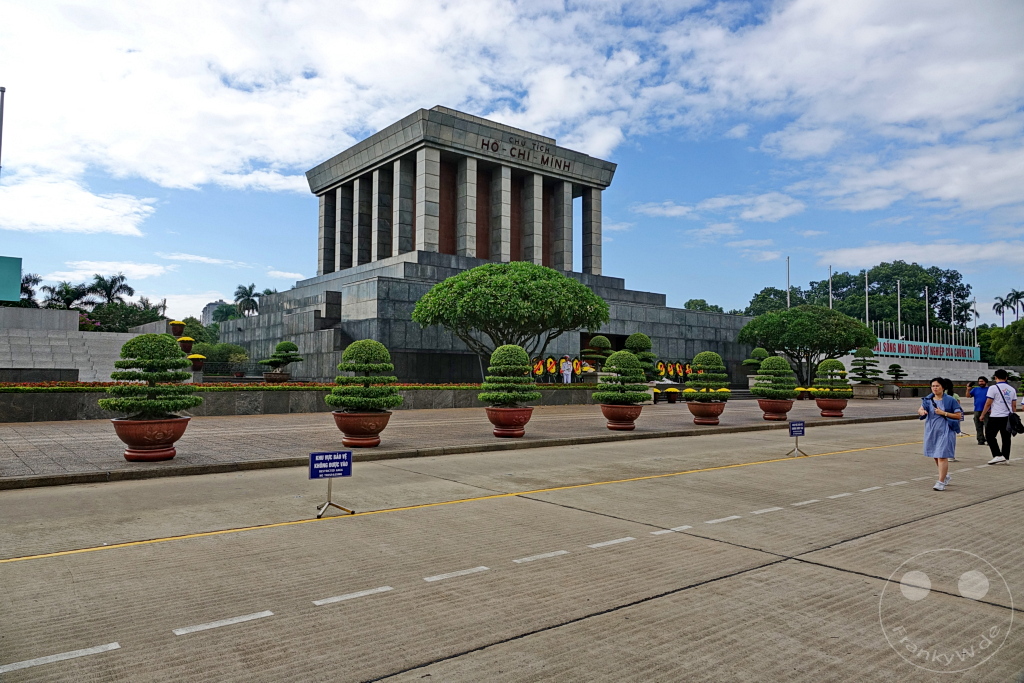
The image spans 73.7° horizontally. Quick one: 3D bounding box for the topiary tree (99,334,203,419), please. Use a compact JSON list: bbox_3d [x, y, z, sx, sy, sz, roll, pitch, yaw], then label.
[{"bbox_3d":[-5.931,0.566,11.200,1.700,1.370,1.700,3,-4,-39],"label":"topiary tree"}]

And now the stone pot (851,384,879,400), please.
[{"bbox_3d":[26.186,3.713,50.500,1.300,1.070,1.300,3,-4,-38],"label":"stone pot"}]

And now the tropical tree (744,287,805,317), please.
[{"bbox_3d":[42.779,-0.967,110.000,12.000,16.000,11.000,-1,-3,21],"label":"tropical tree"}]

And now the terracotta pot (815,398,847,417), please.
[{"bbox_3d":[11.887,2.467,25.400,1.260,0.670,1.260,1,-3,0],"label":"terracotta pot"}]

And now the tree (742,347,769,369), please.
[{"bbox_3d":[18.633,1.471,51.500,2.300,2.000,2.200,-1,-3,20],"label":"tree"}]

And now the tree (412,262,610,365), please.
[{"bbox_3d":[-0.028,-0.851,37.500,10.700,6.900,10.700,0,-3,0],"label":"tree"}]

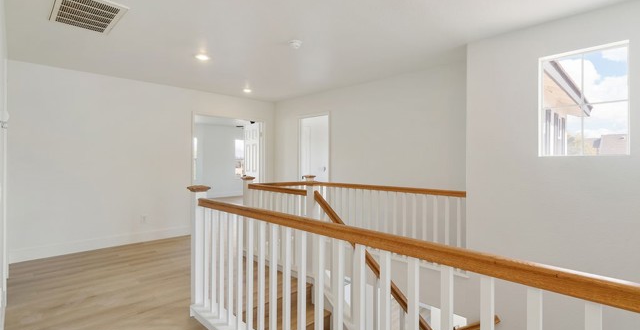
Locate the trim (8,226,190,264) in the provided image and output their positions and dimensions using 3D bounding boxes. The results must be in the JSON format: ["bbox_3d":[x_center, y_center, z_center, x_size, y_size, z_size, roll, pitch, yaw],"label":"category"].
[{"bbox_3d":[-2.957,1.109,4.397,2.171,0.138,0.016,0,1,-44],"label":"trim"}]

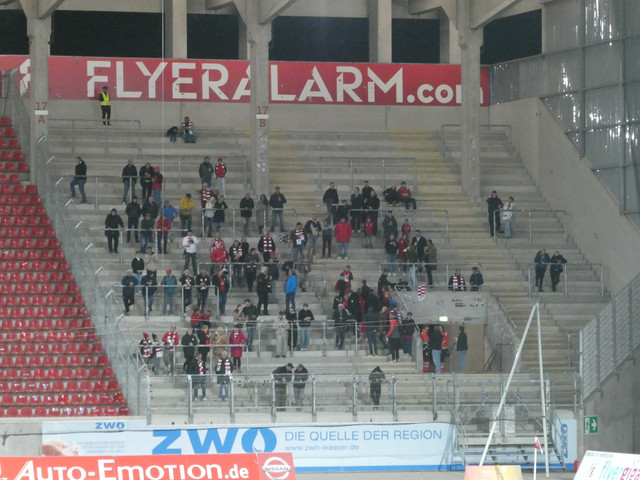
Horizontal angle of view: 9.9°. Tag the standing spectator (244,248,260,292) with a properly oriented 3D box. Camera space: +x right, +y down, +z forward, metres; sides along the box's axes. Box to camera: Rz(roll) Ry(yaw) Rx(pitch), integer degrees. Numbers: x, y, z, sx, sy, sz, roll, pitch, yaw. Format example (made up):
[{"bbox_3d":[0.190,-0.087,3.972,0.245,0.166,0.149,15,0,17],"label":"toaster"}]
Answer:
[{"bbox_3d":[-2.567,1.169,140.614,0.560,1.692,0.380,0,-1,-18],"label":"standing spectator"}]

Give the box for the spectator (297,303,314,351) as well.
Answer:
[{"bbox_3d":[-0.535,3.254,137.918,0.600,1.772,0.420,0,-1,-10],"label":"spectator"}]

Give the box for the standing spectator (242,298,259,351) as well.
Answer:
[{"bbox_3d":[-2.575,3.160,137.306,0.570,1.938,0.420,0,-1,15],"label":"standing spectator"}]

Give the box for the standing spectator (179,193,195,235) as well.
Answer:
[{"bbox_3d":[-5.215,-0.980,144.998,0.560,1.686,0.450,0,-1,-20],"label":"standing spectator"}]

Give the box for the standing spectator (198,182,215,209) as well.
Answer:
[{"bbox_3d":[-4.438,-1.372,144.569,0.560,1.728,0.360,0,-1,-3],"label":"standing spectator"}]

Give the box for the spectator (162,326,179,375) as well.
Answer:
[{"bbox_3d":[-5.359,3.968,133.208,0.600,1.776,0.400,0,-1,-3],"label":"spectator"}]

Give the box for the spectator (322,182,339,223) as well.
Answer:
[{"bbox_3d":[0.436,-1.406,146.441,0.580,1.743,0.380,0,-1,-21],"label":"spectator"}]

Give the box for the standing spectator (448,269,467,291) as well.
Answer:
[{"bbox_3d":[5.288,2.009,142.198,0.600,1.788,0.400,0,-1,-15],"label":"standing spectator"}]

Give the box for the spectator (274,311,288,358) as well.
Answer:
[{"bbox_3d":[-1.430,3.515,137.390,0.620,1.746,0.420,0,-1,-2],"label":"spectator"}]

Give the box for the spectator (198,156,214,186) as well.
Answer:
[{"bbox_3d":[-4.635,-2.560,151.550,0.547,1.717,0.350,0,-1,-8],"label":"spectator"}]

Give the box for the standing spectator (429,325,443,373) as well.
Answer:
[{"bbox_3d":[4.333,4.086,138.120,0.520,1.800,0.360,0,-1,6],"label":"standing spectator"}]

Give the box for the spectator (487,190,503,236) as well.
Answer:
[{"bbox_3d":[6.966,-1.045,147.190,0.600,1.811,0.380,0,-1,-11],"label":"spectator"}]

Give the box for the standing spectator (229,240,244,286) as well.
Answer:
[{"bbox_3d":[-3.173,0.915,141.032,0.550,1.777,0.380,0,-1,-9],"label":"standing spectator"}]

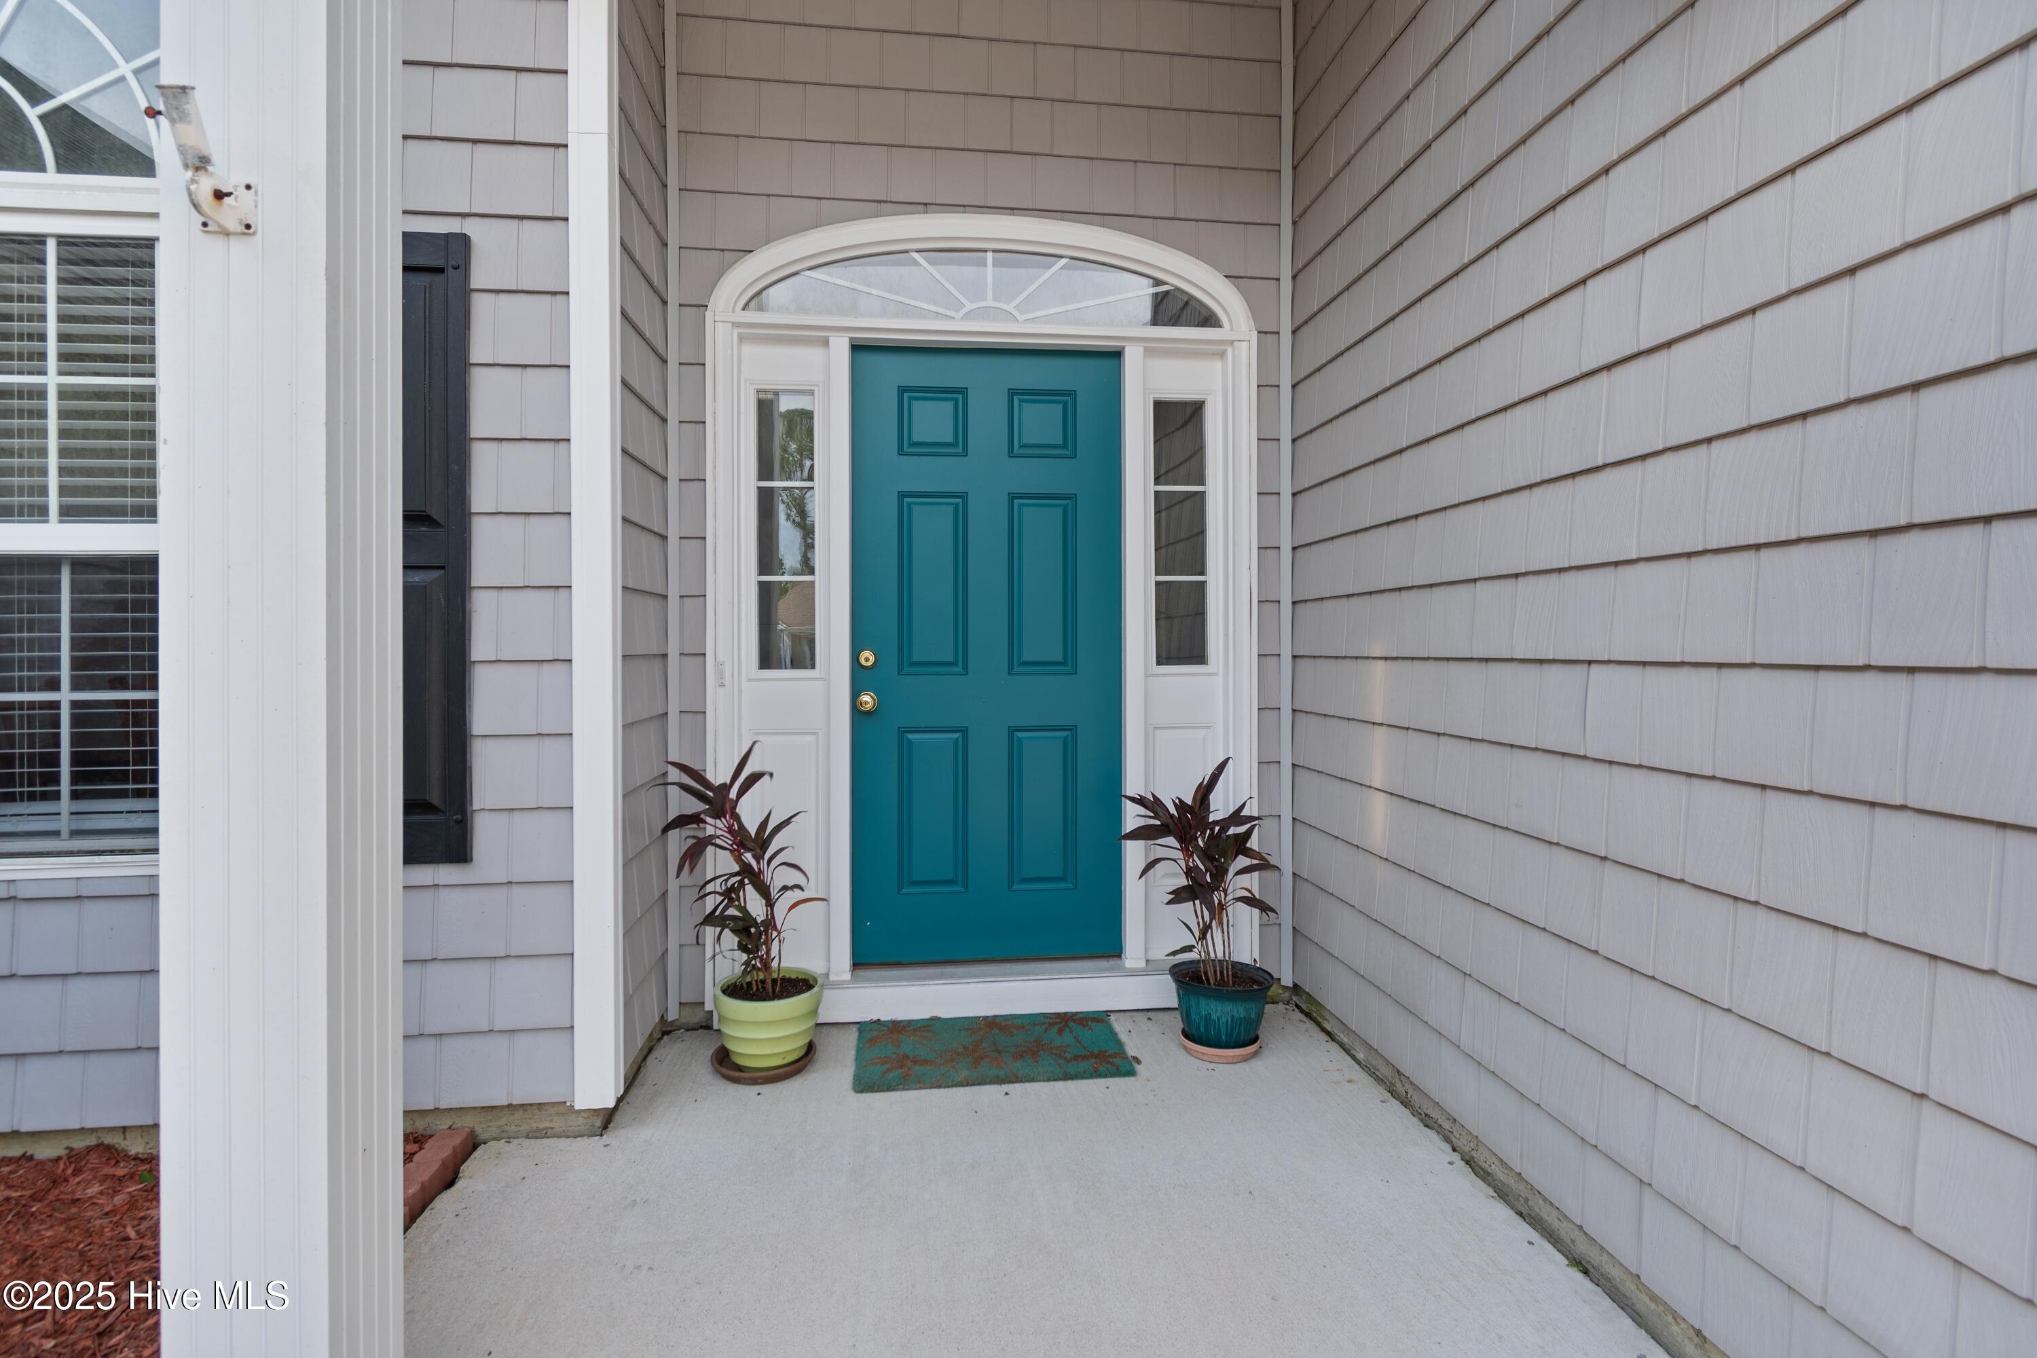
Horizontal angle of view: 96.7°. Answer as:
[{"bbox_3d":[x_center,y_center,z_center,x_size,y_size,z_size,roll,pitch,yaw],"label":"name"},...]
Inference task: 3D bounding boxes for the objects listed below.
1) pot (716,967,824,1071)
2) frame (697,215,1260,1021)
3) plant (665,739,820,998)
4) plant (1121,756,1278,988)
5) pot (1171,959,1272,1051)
[{"bbox_3d":[-0.707,0.962,2.560,0.295,0.205,0.295,0,1,-7],"label":"pot"},{"bbox_3d":[-0.093,-0.199,2.979,1.789,2.591,0.160,0,1,-7],"label":"frame"},{"bbox_3d":[-0.788,0.530,2.570,0.450,0.700,0.420,0,1,-7],"label":"plant"},{"bbox_3d":[0.537,0.565,2.680,0.440,0.665,0.420,0,1,-7],"label":"plant"},{"bbox_3d":[0.604,0.977,2.680,0.300,0.200,0.300,0,1,0],"label":"pot"}]

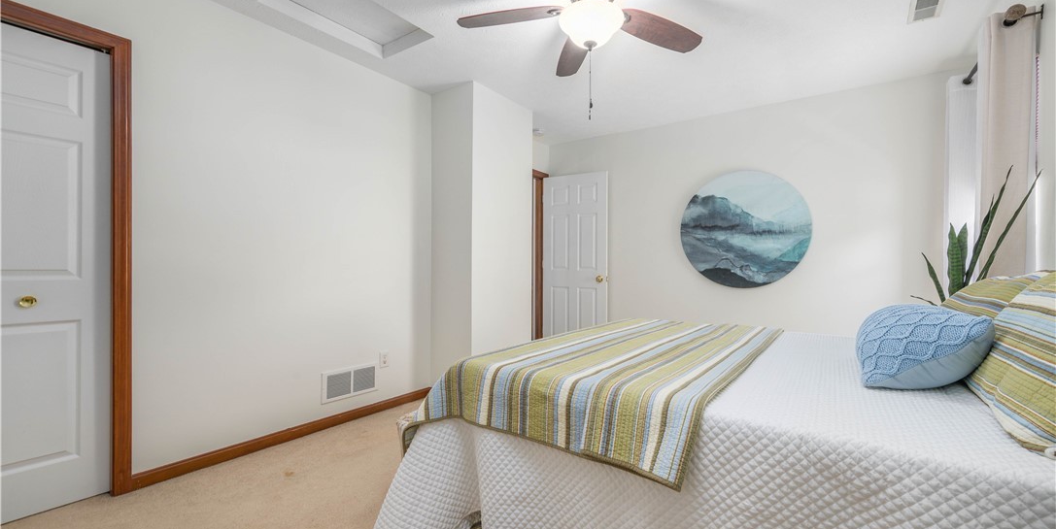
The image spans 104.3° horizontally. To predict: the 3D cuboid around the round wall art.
[{"bbox_3d":[1.887,-0.306,3.627,1.030,1.030,0.035,1,0,36],"label":"round wall art"}]

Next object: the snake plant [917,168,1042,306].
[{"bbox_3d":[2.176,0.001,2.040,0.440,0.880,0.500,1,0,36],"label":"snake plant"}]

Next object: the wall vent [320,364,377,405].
[{"bbox_3d":[-1.192,0.802,2.786,0.015,0.200,0.410,1,0,36],"label":"wall vent"}]

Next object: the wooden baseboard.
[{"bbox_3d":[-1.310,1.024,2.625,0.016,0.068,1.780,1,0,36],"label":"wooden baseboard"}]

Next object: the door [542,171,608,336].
[{"bbox_3d":[0.517,0.025,4.553,0.760,2.030,0.038,1,0,29],"label":"door"}]

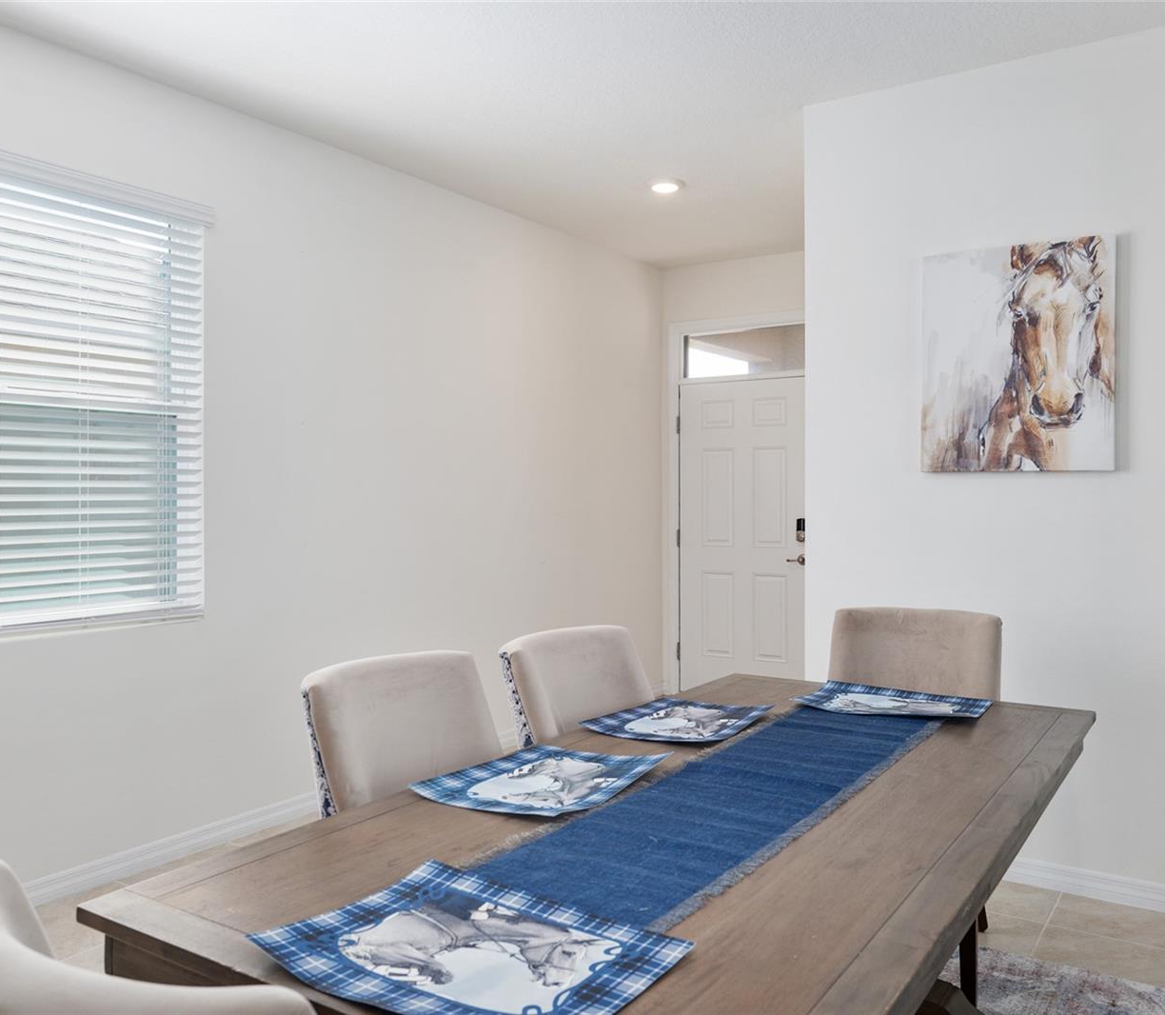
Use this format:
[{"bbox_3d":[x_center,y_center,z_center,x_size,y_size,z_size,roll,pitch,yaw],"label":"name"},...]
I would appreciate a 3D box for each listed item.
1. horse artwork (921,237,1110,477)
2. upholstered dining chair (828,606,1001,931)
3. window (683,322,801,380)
[{"bbox_3d":[1.480,-0.503,3.475,0.612,0.764,0.035,1,1,34],"label":"horse artwork"},{"bbox_3d":[0.928,0.822,3.019,0.550,0.965,0.620,0,1,28],"label":"upholstered dining chair"},{"bbox_3d":[1.018,-0.976,6.372,0.867,0.284,0.060,1,1,34],"label":"window"}]

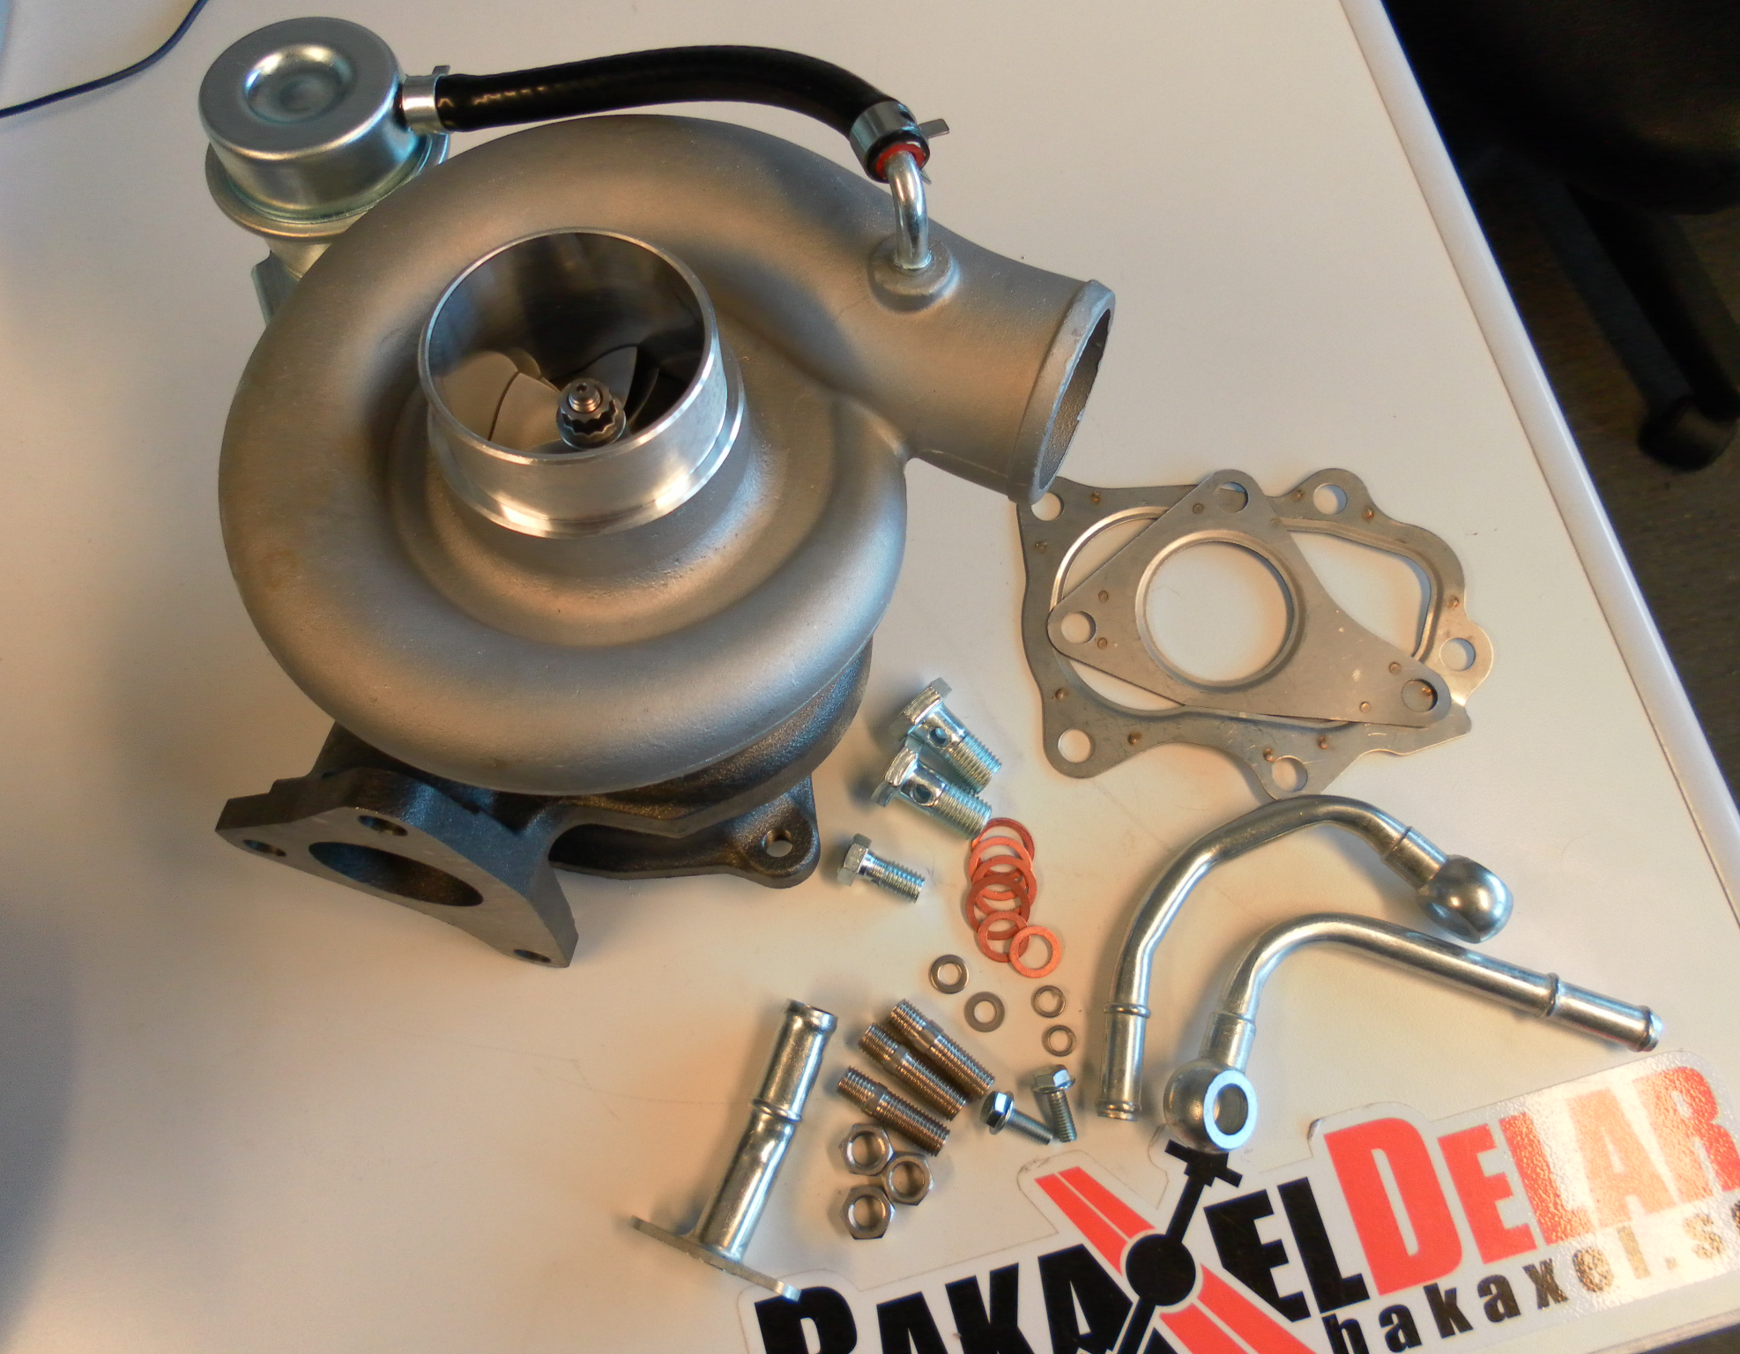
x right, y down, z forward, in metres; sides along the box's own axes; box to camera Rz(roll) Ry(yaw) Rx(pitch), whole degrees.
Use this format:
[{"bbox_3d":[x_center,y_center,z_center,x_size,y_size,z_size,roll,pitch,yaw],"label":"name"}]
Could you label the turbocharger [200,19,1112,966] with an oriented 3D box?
[{"bbox_3d":[-0.071,-0.042,0.391,0.245,0.185,0.220,9,73,4],"label":"turbocharger"}]

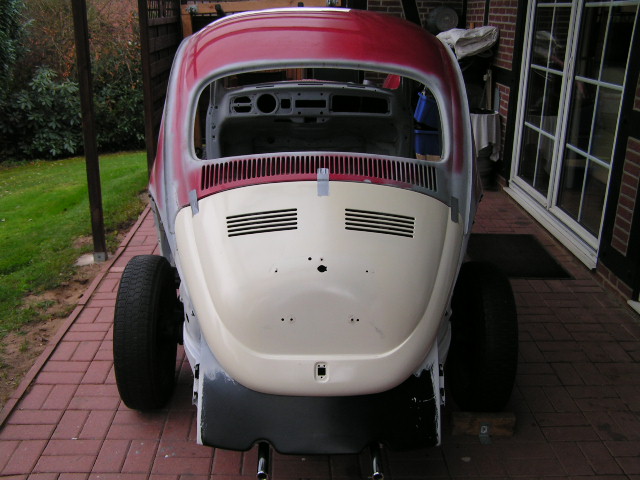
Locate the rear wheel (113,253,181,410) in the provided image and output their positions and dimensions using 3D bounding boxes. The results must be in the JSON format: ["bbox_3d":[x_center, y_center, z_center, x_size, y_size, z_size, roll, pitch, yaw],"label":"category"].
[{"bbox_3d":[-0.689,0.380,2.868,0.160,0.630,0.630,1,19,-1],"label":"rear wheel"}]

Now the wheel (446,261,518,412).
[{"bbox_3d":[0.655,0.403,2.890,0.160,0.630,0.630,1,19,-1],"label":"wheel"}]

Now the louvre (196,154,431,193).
[{"bbox_3d":[0.004,-0.249,2.571,0.887,0.114,0.114,1,59,-1],"label":"louvre"}]

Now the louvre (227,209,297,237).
[{"bbox_3d":[-0.197,-0.058,2.408,0.252,0.030,0.083,-6,58,11],"label":"louvre"}]

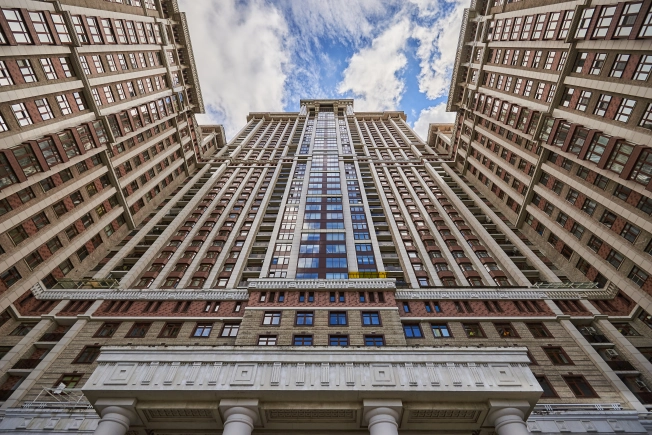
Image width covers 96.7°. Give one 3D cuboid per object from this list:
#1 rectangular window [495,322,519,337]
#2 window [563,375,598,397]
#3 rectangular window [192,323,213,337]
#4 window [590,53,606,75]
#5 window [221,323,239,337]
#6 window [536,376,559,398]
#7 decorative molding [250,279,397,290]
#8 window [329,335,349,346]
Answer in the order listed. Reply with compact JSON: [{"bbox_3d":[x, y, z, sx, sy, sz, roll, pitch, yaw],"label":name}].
[{"bbox_3d":[22.027,13.791,35.273,2.150,2.120,0.220,0,-59,0],"label":"rectangular window"},{"bbox_3d":[24.095,16.055,27.469,1.918,2.030,0.200,0,-59,1],"label":"window"},{"bbox_3d":[-14.073,12.962,33.216,1.946,1.974,0.200,0,-59,1],"label":"rectangular window"},{"bbox_3d":[34.184,-19.143,36.245,0.200,1.745,2.270,0,-59,1],"label":"window"},{"bbox_3d":[-11.661,13.821,35.393,2.150,2.120,0.220,0,-59,0],"label":"window"},{"bbox_3d":[20.434,16.072,27.495,1.904,2.072,0.200,0,-59,1],"label":"window"},{"bbox_3d":[-0.522,9.022,38.565,19.800,1.450,1.000,0,-59,0],"label":"decorative molding"},{"bbox_3d":[1.466,13.814,31.554,2.150,2.120,0.220,0,-59,0],"label":"window"}]

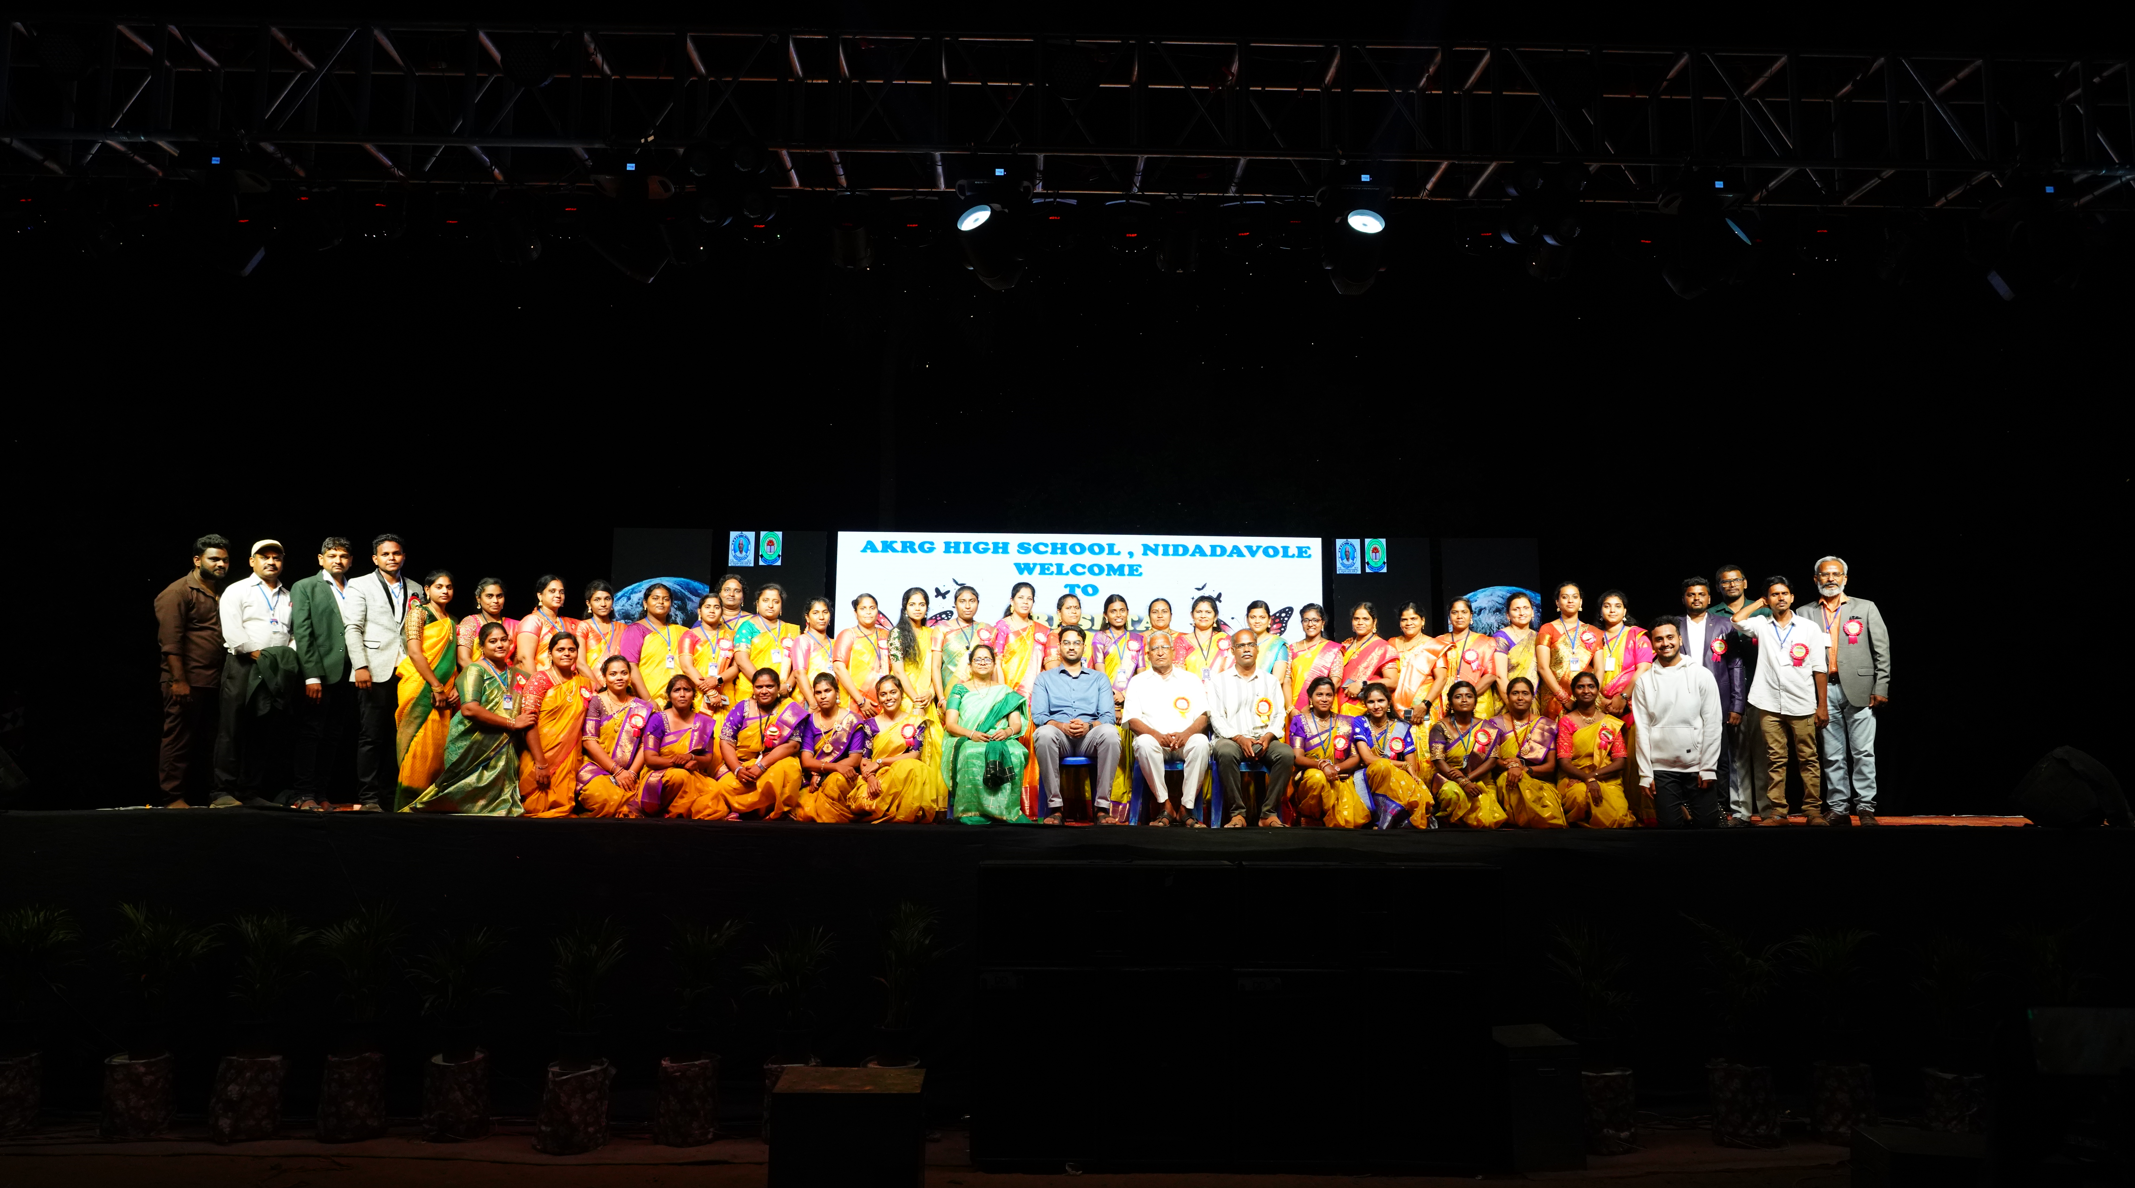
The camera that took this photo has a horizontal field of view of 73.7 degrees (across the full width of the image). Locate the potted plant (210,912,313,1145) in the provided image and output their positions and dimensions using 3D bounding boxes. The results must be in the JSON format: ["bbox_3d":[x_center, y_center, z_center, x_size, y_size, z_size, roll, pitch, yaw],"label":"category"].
[{"bbox_3d":[-4.628,2.444,8.136,0.577,1.236,0.577,0,-5,-1],"label":"potted plant"}]

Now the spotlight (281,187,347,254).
[{"bbox_3d":[-3.601,-1.789,6.800,0.240,0.250,0.200,-2,-34,22],"label":"spotlight"}]

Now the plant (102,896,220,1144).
[{"bbox_3d":[-5.254,2.431,8.221,0.658,1.269,0.600,0,-5,-1],"label":"plant"}]

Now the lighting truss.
[{"bbox_3d":[0.072,-2.300,6.918,10.733,0.598,0.580,0,-5,-1],"label":"lighting truss"}]

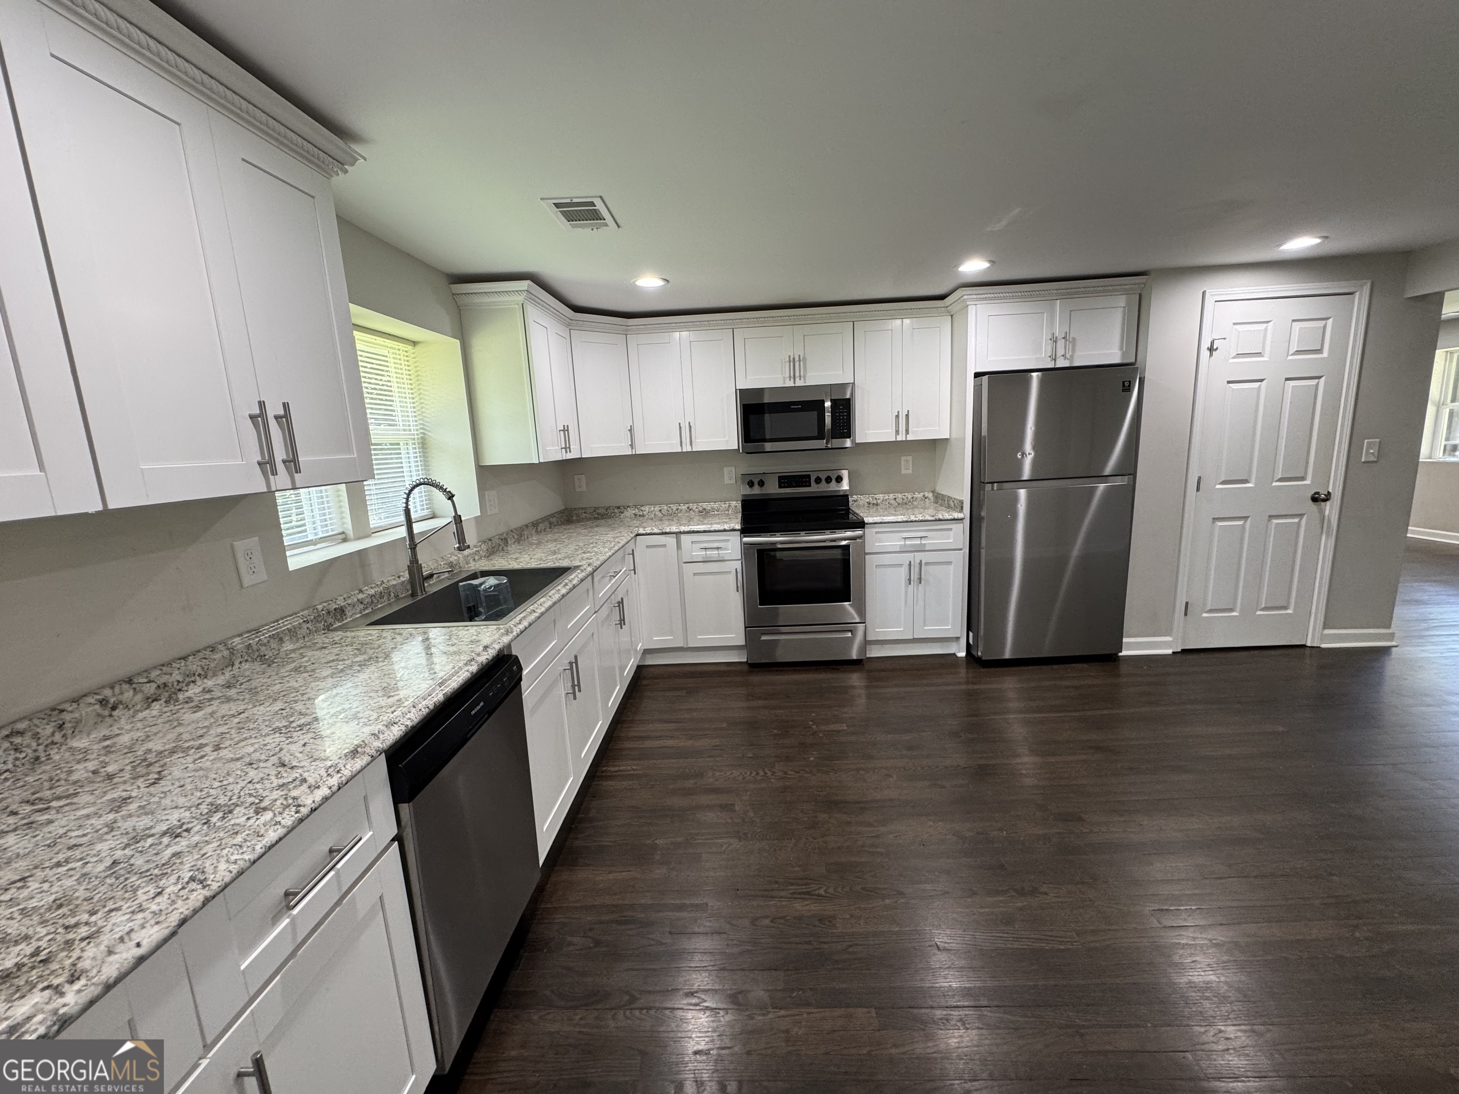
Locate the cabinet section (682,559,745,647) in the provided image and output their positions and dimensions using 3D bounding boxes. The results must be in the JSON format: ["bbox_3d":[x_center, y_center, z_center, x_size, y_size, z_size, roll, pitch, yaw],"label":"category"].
[{"bbox_3d":[-0.095,0.365,3.772,0.369,0.561,0.020,-3,11,2],"label":"cabinet section"}]

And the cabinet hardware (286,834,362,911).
[{"bbox_3d":[-0.661,0.519,0.954,0.036,0.013,0.158,-2,10,3],"label":"cabinet hardware"}]

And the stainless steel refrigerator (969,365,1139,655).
[{"bbox_3d":[1.932,-0.213,3.834,0.830,1.735,0.765,-3,11,2],"label":"stainless steel refrigerator"}]

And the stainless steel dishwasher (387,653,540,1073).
[{"bbox_3d":[-0.919,0.768,1.541,0.620,0.825,0.598,-2,10,3],"label":"stainless steel dishwasher"}]

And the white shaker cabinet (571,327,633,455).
[{"bbox_3d":[-0.797,-0.957,3.736,0.390,0.754,0.022,-11,13,-39],"label":"white shaker cabinet"}]

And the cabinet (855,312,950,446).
[{"bbox_3d":[1.110,-1.084,3.918,0.600,0.760,0.325,-2,10,3],"label":"cabinet"}]

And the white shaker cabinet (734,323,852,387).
[{"bbox_3d":[0.422,-1.249,3.929,0.756,0.371,0.313,-3,11,2],"label":"white shaker cabinet"}]

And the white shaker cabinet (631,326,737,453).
[{"bbox_3d":[-0.290,-1.028,3.993,0.688,0.760,0.325,-2,10,3],"label":"white shaker cabinet"}]

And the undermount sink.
[{"bbox_3d":[-0.959,0.282,2.283,0.545,0.220,0.835,-2,10,3],"label":"undermount sink"}]

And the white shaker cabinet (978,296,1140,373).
[{"bbox_3d":[1.893,-1.285,3.707,0.920,0.372,0.610,-3,11,2],"label":"white shaker cabinet"}]

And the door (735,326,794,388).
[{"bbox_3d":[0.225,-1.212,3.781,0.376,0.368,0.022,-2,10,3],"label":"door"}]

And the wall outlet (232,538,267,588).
[{"bbox_3d":[-1.250,0.041,1.544,0.010,0.118,0.077,-3,11,2],"label":"wall outlet"}]

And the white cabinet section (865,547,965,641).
[{"bbox_3d":[1.175,0.257,4.026,0.604,0.578,0.600,-2,10,2],"label":"white cabinet section"}]

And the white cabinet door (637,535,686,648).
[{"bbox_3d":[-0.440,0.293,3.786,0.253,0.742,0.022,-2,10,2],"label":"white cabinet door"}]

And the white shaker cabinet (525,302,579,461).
[{"bbox_3d":[-1.110,-0.856,3.260,0.320,0.760,0.715,-2,10,3],"label":"white shaker cabinet"}]

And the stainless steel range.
[{"bbox_3d":[0.480,0.120,3.963,0.757,1.195,0.690,-2,10,3],"label":"stainless steel range"}]

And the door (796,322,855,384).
[{"bbox_3d":[0.606,-1.230,3.778,0.380,0.371,0.020,-3,11,2],"label":"door"}]

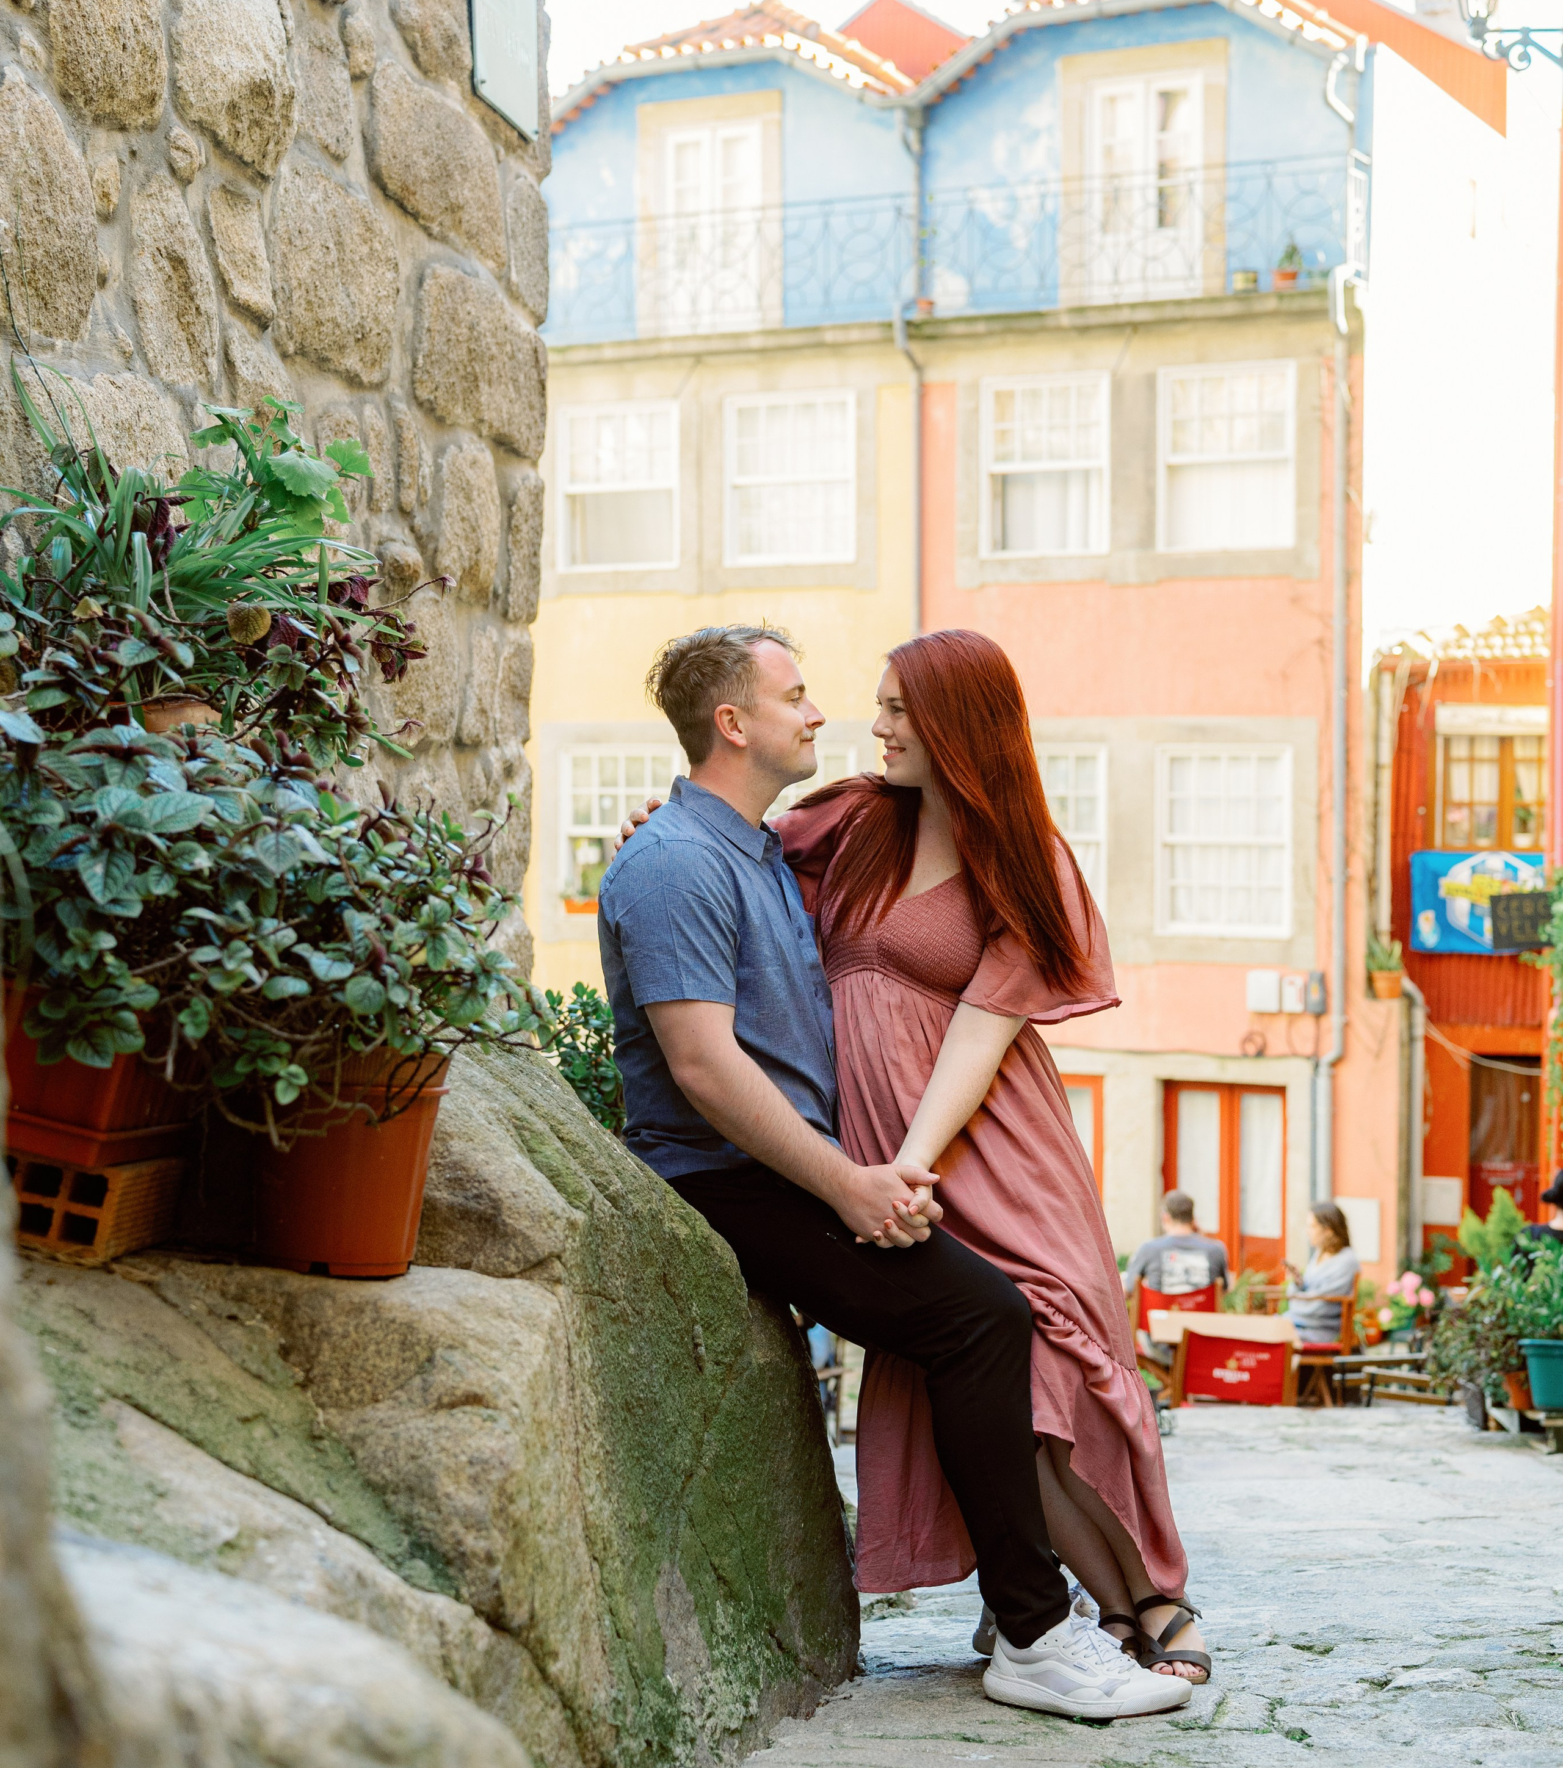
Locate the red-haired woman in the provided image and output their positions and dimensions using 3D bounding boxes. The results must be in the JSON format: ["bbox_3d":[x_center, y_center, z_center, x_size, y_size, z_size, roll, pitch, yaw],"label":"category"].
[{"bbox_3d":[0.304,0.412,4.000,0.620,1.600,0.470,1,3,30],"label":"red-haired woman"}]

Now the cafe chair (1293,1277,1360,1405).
[{"bbox_3d":[3.030,2.610,14.700,0.480,0.860,0.520,0,2,-10],"label":"cafe chair"}]

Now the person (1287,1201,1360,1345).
[{"bbox_3d":[2.968,2.403,14.700,0.660,1.250,0.480,0,2,-13],"label":"person"}]

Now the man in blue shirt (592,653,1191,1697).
[{"bbox_3d":[0.173,0.420,3.970,0.840,1.630,0.530,1,2,12],"label":"man in blue shirt"}]

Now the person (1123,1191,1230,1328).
[{"bbox_3d":[2.218,2.377,14.600,0.550,1.310,0.750,0,2,5],"label":"person"}]

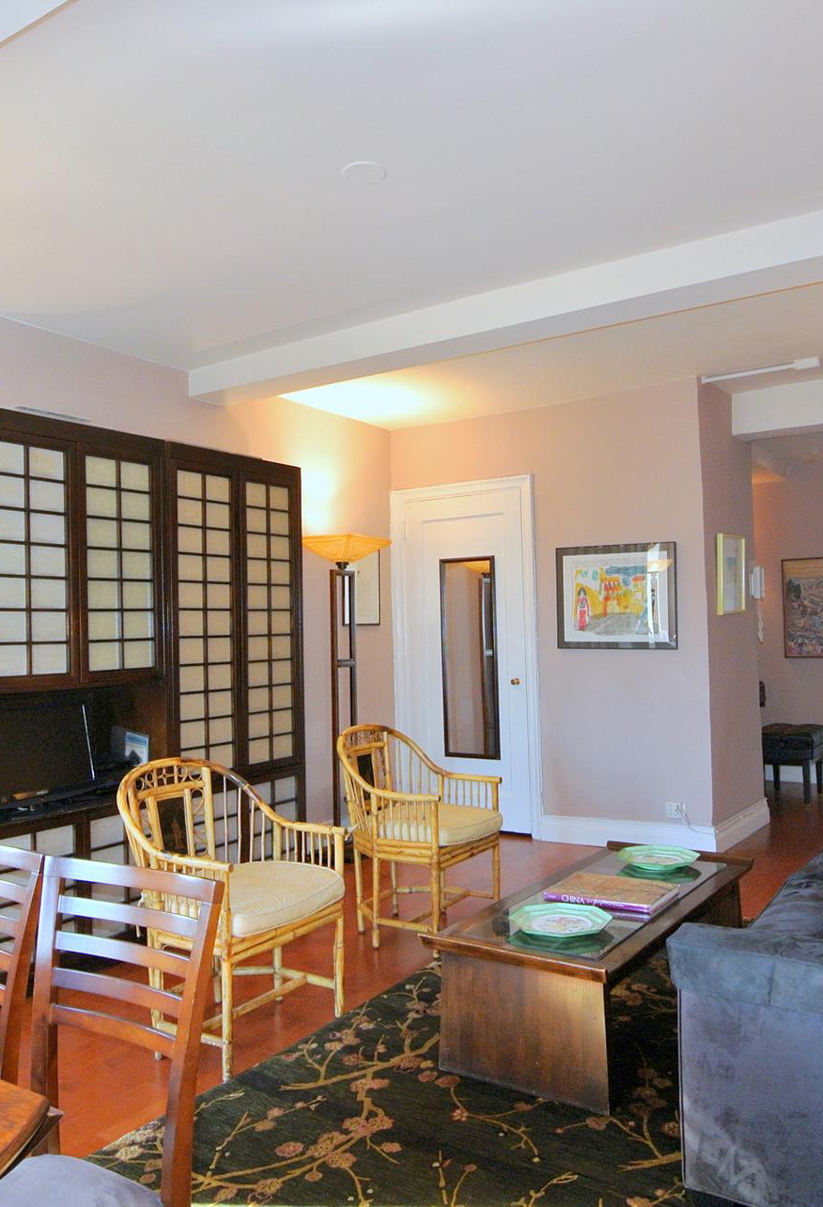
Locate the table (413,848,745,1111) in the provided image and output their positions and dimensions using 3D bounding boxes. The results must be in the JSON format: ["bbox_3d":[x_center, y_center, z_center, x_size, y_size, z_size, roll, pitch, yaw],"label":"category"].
[{"bbox_3d":[0.637,1.123,2.926,0.565,0.385,1.286,-3,-2,36],"label":"table"}]

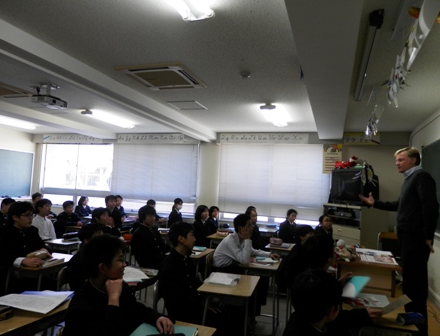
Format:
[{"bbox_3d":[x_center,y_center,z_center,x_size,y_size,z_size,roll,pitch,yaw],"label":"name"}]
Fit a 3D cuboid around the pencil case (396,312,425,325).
[{"bbox_3d":[1.211,0.952,2.048,0.190,0.058,0.062,4,-4,-18],"label":"pencil case"}]

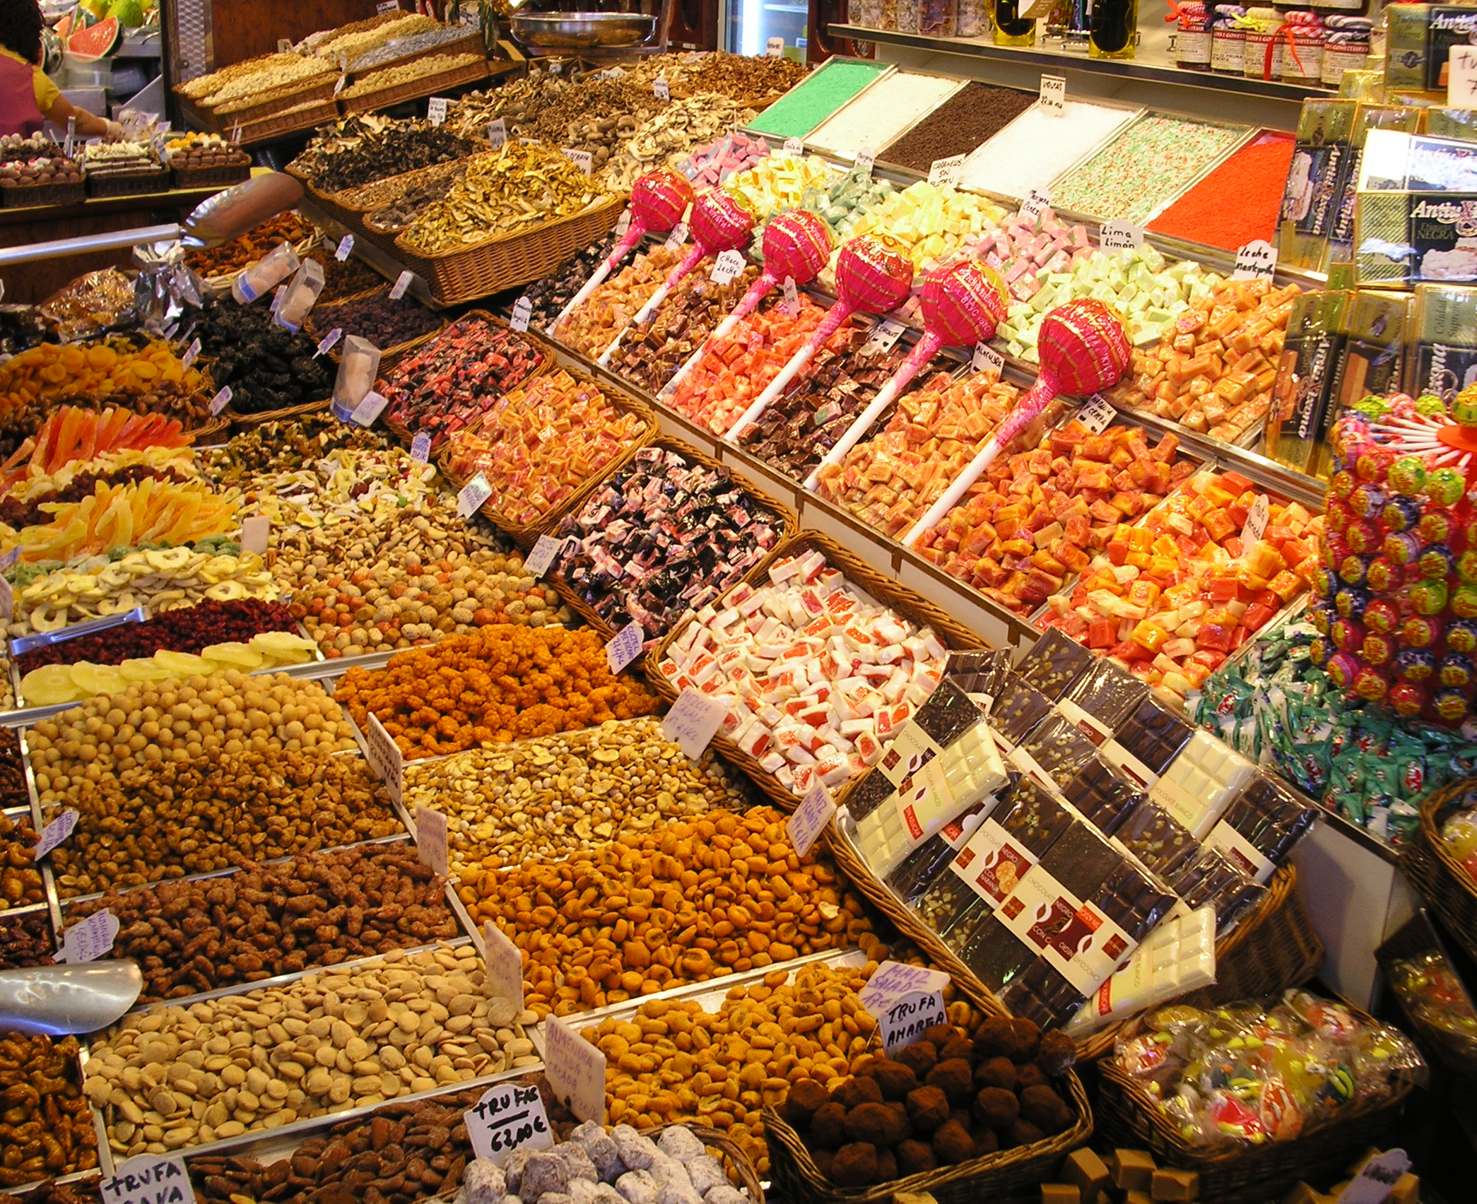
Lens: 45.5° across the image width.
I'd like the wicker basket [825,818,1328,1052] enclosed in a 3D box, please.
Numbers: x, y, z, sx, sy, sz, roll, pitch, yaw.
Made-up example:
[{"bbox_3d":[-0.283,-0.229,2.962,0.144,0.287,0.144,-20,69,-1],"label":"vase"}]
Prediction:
[{"bbox_3d":[0.289,0.244,1.560,0.250,0.122,0.420,-39,33,-4],"label":"wicker basket"}]

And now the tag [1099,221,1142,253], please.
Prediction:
[{"bbox_3d":[0.479,-0.456,2.209,0.056,0.048,0.003,20,13,40],"label":"tag"}]

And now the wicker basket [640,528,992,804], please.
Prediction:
[{"bbox_3d":[0.092,0.084,1.810,0.251,0.085,0.392,-41,33,-7],"label":"wicker basket"}]

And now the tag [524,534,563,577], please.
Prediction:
[{"bbox_3d":[-0.237,-0.056,2.140,0.036,0.052,0.004,18,-14,36],"label":"tag"}]

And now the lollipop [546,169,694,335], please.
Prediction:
[{"bbox_3d":[-0.202,-0.575,2.910,0.106,0.349,0.106,39,3,-38],"label":"lollipop"}]

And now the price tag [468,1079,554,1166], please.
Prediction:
[{"bbox_3d":[-0.156,0.359,1.210,0.053,0.058,0.003,-9,-16,-25],"label":"price tag"}]

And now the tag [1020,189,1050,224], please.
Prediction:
[{"bbox_3d":[0.374,-0.500,2.230,0.004,0.050,0.048,13,14,-37],"label":"tag"}]

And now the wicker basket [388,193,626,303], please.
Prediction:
[{"bbox_3d":[-0.374,-0.605,2.930,0.338,0.080,0.225,-22,29,-17],"label":"wicker basket"}]

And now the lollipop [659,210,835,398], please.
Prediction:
[{"bbox_3d":[0.007,-0.394,2.357,0.335,0.100,0.100,-49,7,-14],"label":"lollipop"}]

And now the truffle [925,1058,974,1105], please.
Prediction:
[{"bbox_3d":[0.145,0.331,1.217,0.034,0.032,0.034,1,22,0],"label":"truffle"}]

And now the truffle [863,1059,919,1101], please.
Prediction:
[{"bbox_3d":[0.110,0.349,1.285,0.038,0.032,0.035,1,21,0],"label":"truffle"}]

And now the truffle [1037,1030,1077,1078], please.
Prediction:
[{"bbox_3d":[0.233,0.331,1.290,0.030,0.033,0.031,1,21,0],"label":"truffle"}]

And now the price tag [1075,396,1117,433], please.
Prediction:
[{"bbox_3d":[0.392,-0.206,1.934,0.003,0.035,0.041,21,24,-41],"label":"price tag"}]

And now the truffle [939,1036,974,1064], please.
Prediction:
[{"bbox_3d":[0.154,0.321,1.249,0.029,0.028,0.029,1,22,0],"label":"truffle"}]

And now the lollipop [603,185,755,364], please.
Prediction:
[{"bbox_3d":[-0.102,-0.498,2.719,0.106,0.349,0.106,39,3,-38],"label":"lollipop"}]

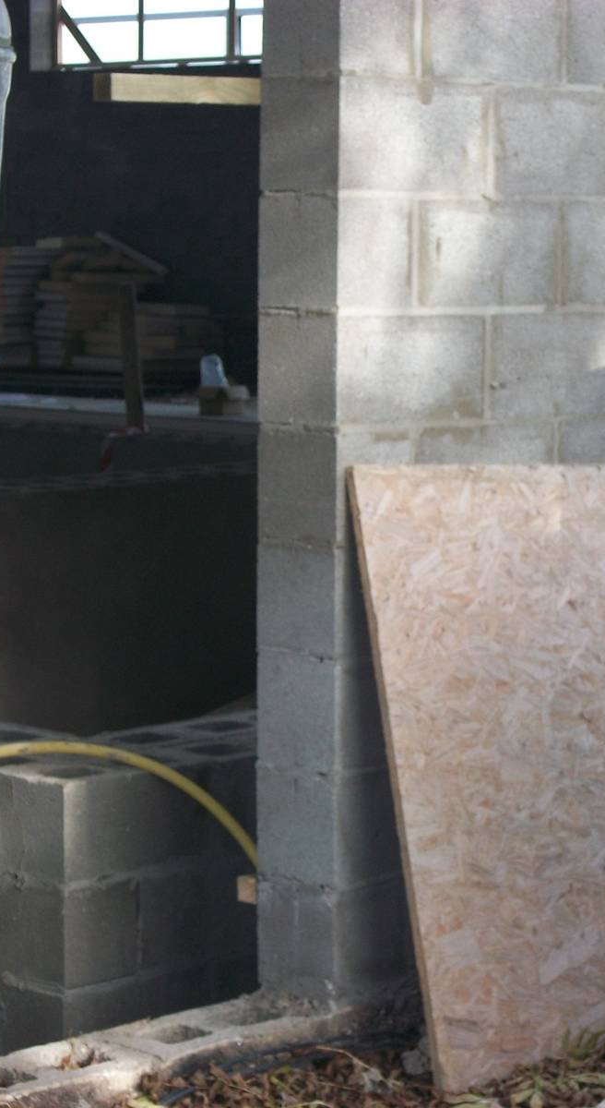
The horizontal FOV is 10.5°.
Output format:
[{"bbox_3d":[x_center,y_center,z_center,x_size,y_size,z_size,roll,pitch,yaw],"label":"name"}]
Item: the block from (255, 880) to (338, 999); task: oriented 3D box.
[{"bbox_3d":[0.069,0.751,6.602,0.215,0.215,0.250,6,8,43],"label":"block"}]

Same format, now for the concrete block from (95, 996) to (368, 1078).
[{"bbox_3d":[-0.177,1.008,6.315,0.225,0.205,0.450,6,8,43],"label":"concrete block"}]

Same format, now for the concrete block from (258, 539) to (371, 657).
[{"bbox_3d":[0.140,0.073,6.599,0.215,0.215,0.440,6,8,43],"label":"concrete block"}]

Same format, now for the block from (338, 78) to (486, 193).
[{"bbox_3d":[0.146,-0.828,6.549,0.215,0.215,0.440,6,8,44],"label":"block"}]

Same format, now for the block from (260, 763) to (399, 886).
[{"bbox_3d":[0.140,0.519,6.688,0.215,0.215,0.440,6,8,44],"label":"block"}]

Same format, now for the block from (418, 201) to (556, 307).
[{"bbox_3d":[0.301,-0.618,6.734,0.215,0.215,0.440,6,8,44],"label":"block"}]

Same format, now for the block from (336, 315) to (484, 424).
[{"bbox_3d":[0.144,-0.375,6.554,0.215,0.215,0.440,6,9,43],"label":"block"}]

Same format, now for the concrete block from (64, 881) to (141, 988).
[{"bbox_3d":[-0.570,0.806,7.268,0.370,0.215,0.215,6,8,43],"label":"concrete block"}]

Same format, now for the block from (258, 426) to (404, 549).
[{"bbox_3d":[0.065,-0.143,6.498,0.215,0.215,0.215,6,9,43],"label":"block"}]

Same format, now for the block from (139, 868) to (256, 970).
[{"bbox_3d":[-0.271,0.770,7.302,0.215,0.215,0.440,6,9,43],"label":"block"}]

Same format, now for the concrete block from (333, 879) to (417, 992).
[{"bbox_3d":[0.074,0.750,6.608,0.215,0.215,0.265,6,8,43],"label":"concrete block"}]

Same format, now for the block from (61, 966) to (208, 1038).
[{"bbox_3d":[-0.427,1.007,7.098,0.215,0.215,0.440,6,8,43],"label":"block"}]

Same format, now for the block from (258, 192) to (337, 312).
[{"bbox_3d":[0.067,-0.594,6.492,0.215,0.215,0.215,6,8,44],"label":"block"}]

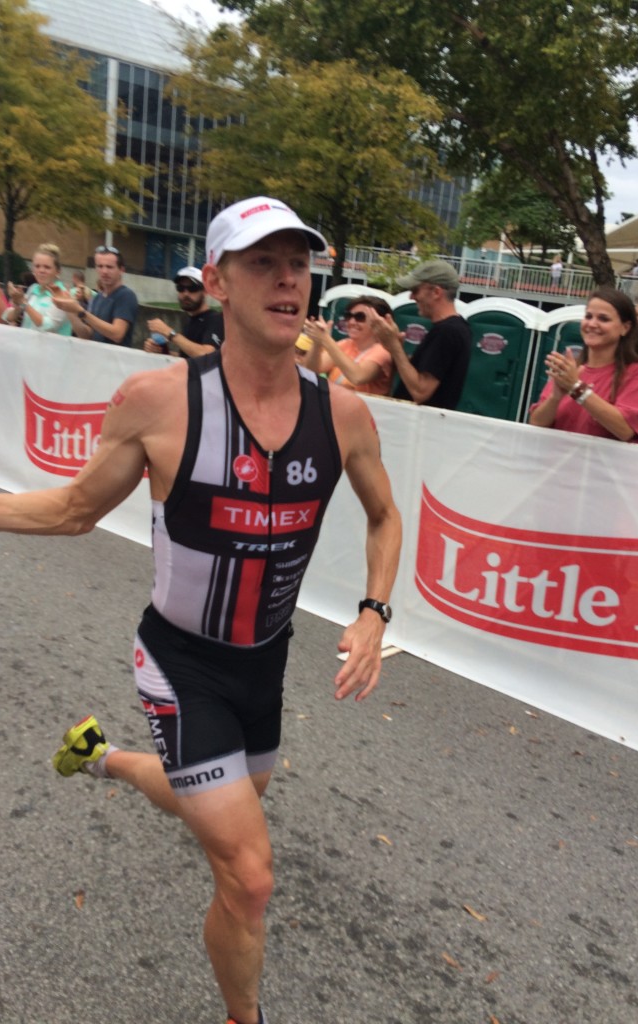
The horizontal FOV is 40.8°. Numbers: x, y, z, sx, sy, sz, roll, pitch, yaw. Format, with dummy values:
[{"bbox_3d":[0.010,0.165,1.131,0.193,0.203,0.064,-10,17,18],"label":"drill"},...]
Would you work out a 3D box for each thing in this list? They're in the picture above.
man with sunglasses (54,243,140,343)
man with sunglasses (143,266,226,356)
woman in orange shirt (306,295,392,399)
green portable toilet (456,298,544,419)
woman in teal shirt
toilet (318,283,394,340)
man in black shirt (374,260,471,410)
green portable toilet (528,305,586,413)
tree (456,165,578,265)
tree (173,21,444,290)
[{"bbox_3d":[-1.424,-0.790,5.398,0.500,1.740,0.500,-4,17,-34],"label":"man with sunglasses"},{"bbox_3d":[-0.826,-0.630,5.035,0.500,1.720,0.500,-8,19,-44],"label":"man with sunglasses"},{"bbox_3d":[0.104,-0.375,4.631,0.480,1.600,0.470,-5,17,-37],"label":"woman in orange shirt"},{"bbox_3d":[2.718,-2.003,12.978,1.130,2.300,1.200,13,16,29],"label":"green portable toilet"},{"bbox_3d":[-1.886,-0.876,5.705,0.470,1.670,0.470,18,18,40],"label":"woman in teal shirt"},{"bbox_3d":[0.688,-2.488,14.121,1.130,2.300,1.200,13,16,29],"label":"toilet"},{"bbox_3d":[0.434,-0.310,4.123,0.500,1.780,0.500,2,14,-17],"label":"man in black shirt"},{"bbox_3d":[3.734,-1.760,12.407,1.130,2.300,1.200,13,16,29],"label":"green portable toilet"},{"bbox_3d":[9.686,-13.811,42.781,5.800,6.623,5.800,5,14,-1],"label":"tree"},{"bbox_3d":[-0.298,-7.824,21.979,6.400,8.298,6.200,5,14,-1],"label":"tree"}]

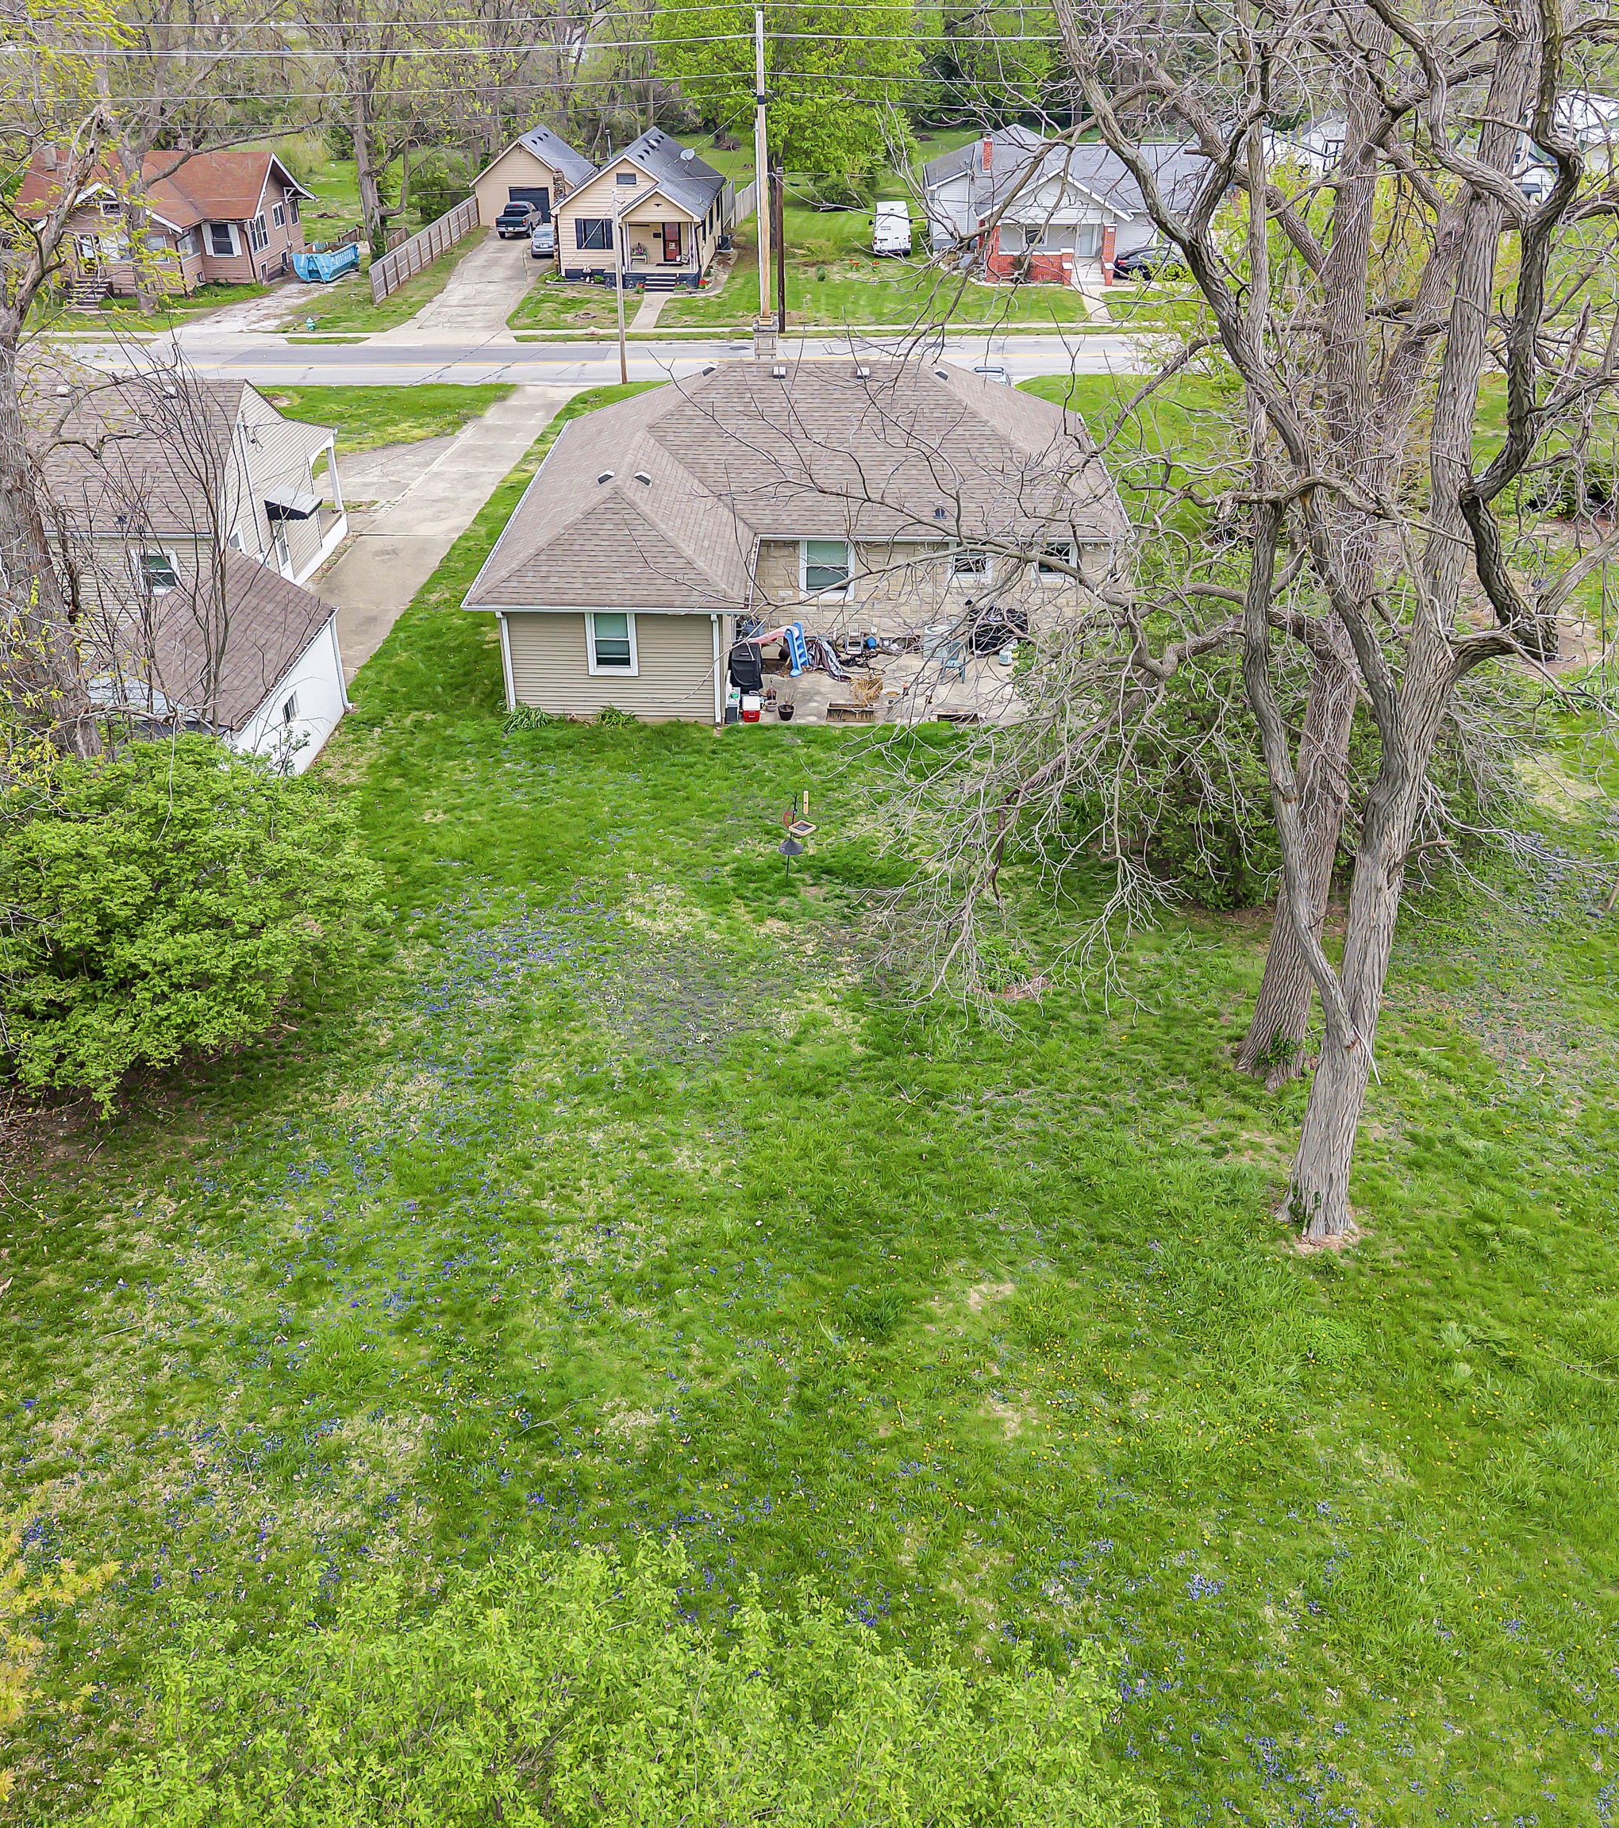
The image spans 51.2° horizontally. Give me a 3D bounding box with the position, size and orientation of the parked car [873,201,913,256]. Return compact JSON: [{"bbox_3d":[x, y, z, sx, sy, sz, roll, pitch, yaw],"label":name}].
[{"bbox_3d":[4.794,-39.078,95.882,2.000,2.500,5.800,1,30,2],"label":"parked car"}]

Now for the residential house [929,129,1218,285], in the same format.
[{"bbox_3d":[13.838,-39.841,93.467,14.100,6.200,19.000,0,30,1],"label":"residential house"}]

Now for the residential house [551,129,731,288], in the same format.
[{"bbox_3d":[-8.911,-38.110,90.888,7.800,5.950,16.600,1,30,2],"label":"residential house"}]

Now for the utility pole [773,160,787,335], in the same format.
[{"bbox_3d":[-1.182,-29.264,74.862,0.280,6.800,0.280,0,30,0],"label":"utility pole"}]

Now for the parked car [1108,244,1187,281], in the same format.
[{"bbox_3d":[18.396,-33.977,88.092,4.700,1.470,1.820,-8,31,-14],"label":"parked car"}]

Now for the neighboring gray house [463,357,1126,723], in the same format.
[{"bbox_3d":[0.231,-9.752,39.954,13.950,5.423,14.788,1,30,1],"label":"neighboring gray house"}]

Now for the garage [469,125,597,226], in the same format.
[{"bbox_3d":[-17.259,-46.637,106.869,6.600,4.600,9.400,0,30,1],"label":"garage"}]

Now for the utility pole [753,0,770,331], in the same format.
[{"bbox_3d":[-1.921,-31.730,73.189,0.360,12.750,0.360,0,30,0],"label":"utility pole"}]

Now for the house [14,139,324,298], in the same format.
[{"bbox_3d":[-33.361,-36.035,87.583,13.200,5.850,10.000,2,30,4],"label":"house"}]

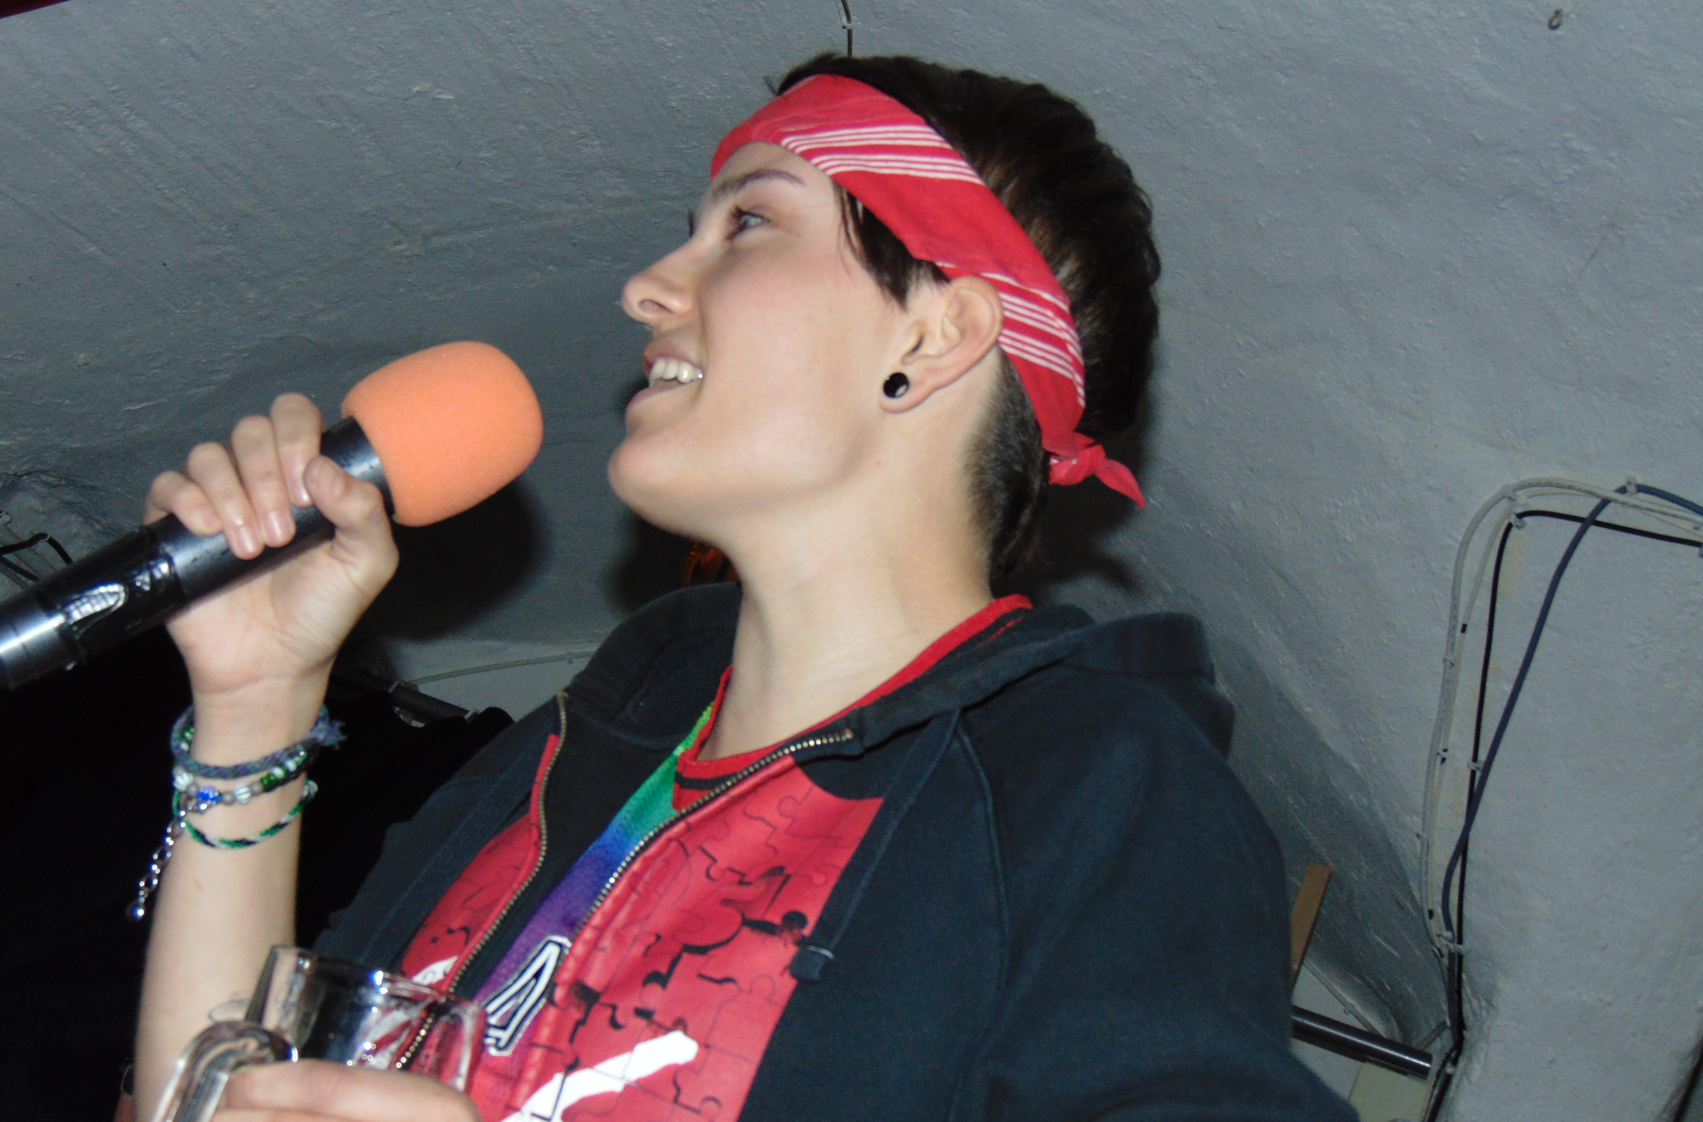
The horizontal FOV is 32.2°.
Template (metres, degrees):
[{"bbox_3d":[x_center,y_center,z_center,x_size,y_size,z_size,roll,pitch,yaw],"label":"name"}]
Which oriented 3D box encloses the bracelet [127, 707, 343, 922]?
[{"bbox_3d":[-0.246,0.100,1.180,0.078,0.070,0.064,2,22,-14],"label":"bracelet"}]

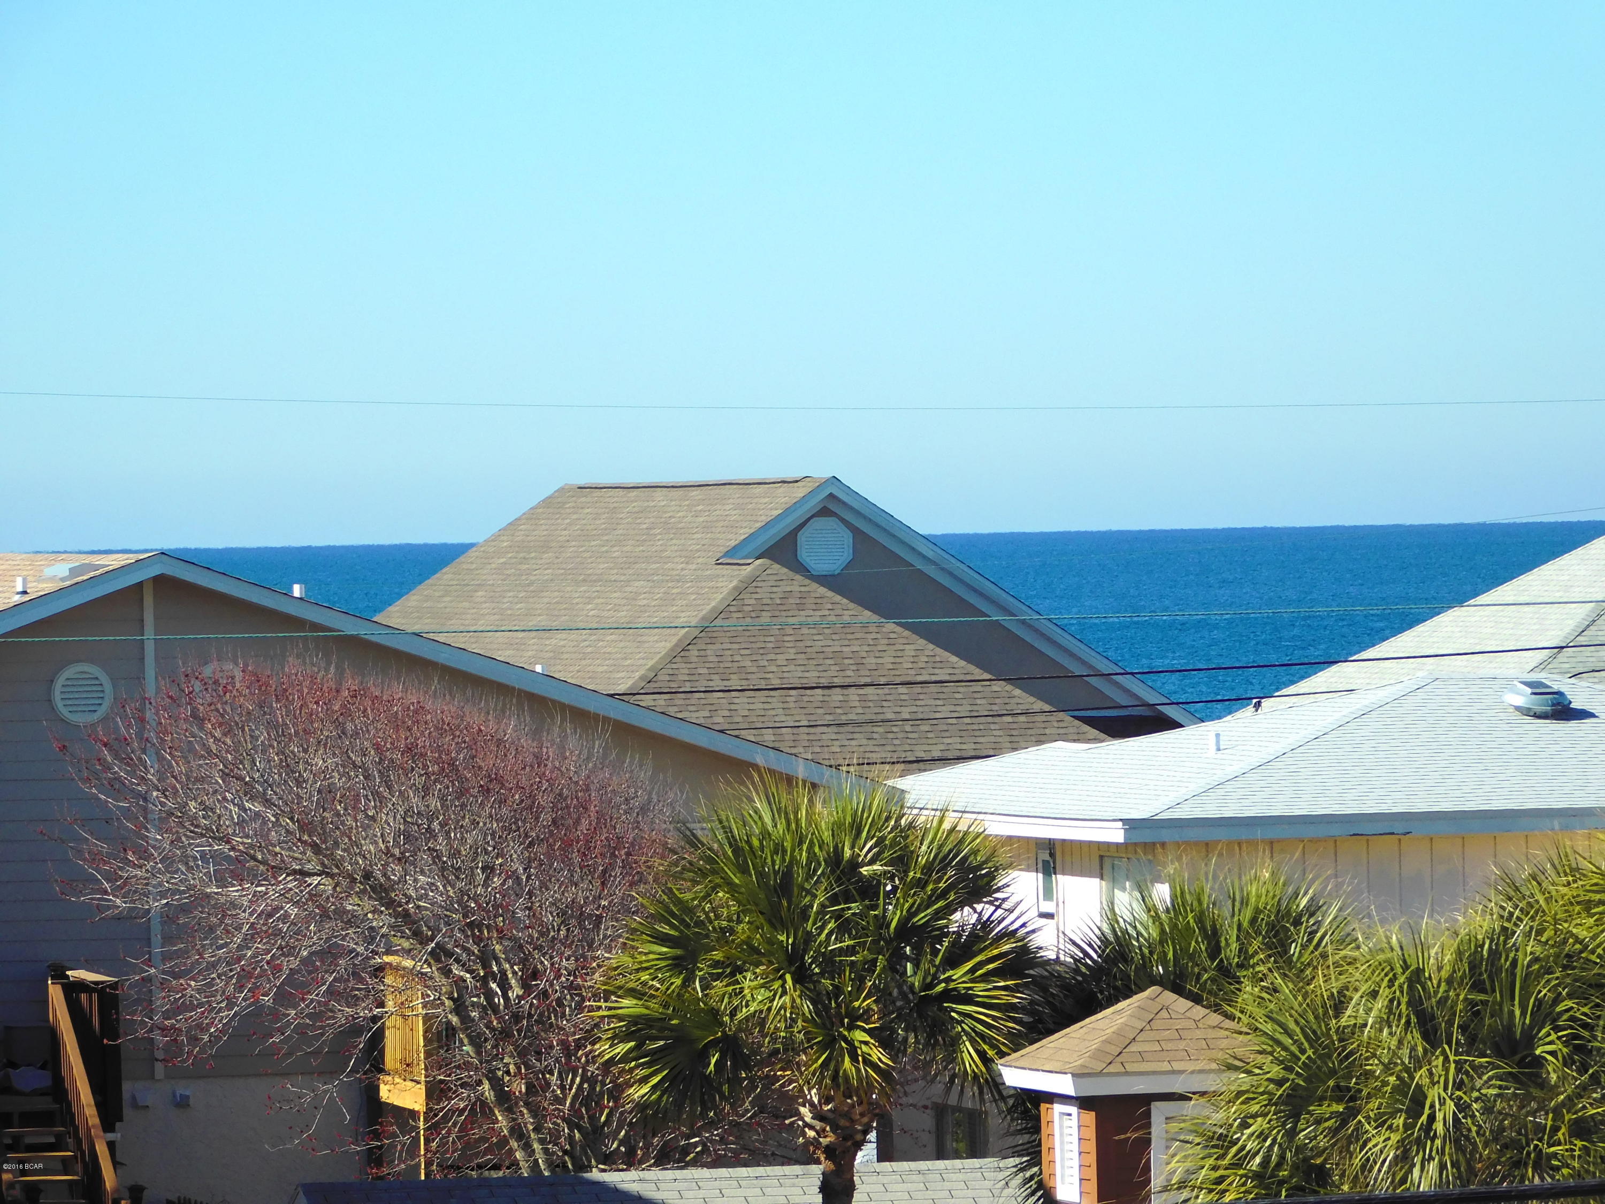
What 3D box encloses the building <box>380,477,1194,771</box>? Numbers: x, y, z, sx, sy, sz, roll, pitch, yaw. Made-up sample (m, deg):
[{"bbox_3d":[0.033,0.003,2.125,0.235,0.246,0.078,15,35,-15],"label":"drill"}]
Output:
[{"bbox_3d":[-0.569,2.537,137.685,11.000,8.200,18.800,-1,0,-16],"label":"building"}]

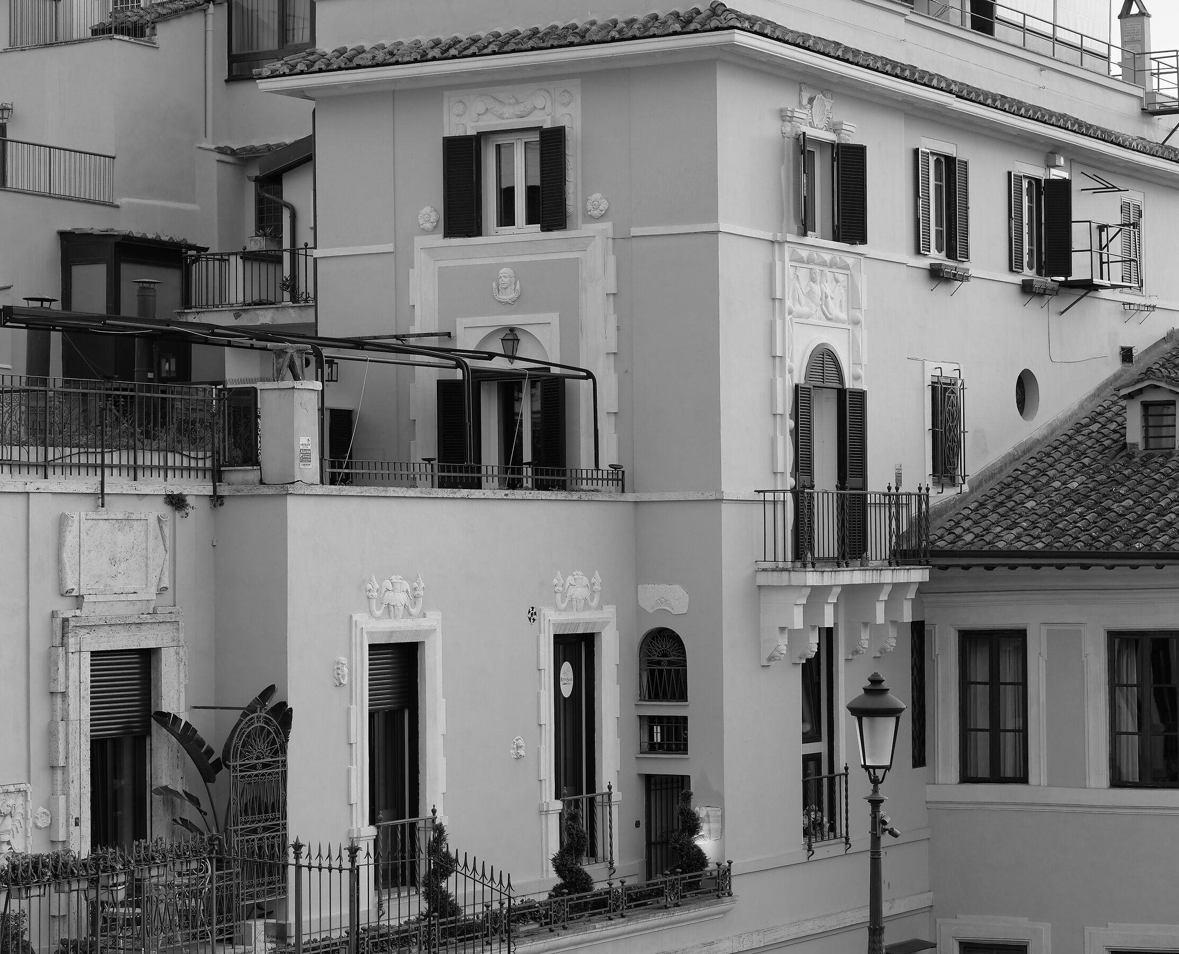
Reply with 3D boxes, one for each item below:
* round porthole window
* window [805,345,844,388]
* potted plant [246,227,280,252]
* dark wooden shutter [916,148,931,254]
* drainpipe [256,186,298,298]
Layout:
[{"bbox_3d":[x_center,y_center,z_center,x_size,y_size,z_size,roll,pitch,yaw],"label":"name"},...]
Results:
[{"bbox_3d":[7.343,-1.378,53.589,0.200,0.906,0.952,-1,-2,31],"label":"round porthole window"},{"bbox_3d":[3.497,-1.654,46.986,0.100,0.635,1.317,-1,-2,31],"label":"window"},{"bbox_3d":[-5.609,-4.081,54.300,0.520,0.430,0.280,-1,-2,31],"label":"potted plant"},{"bbox_3d":[5.293,-4.341,49.914,0.045,1.657,0.522,-1,-2,27],"label":"dark wooden shutter"},{"bbox_3d":[-5.161,-3.873,52.186,0.634,1.920,0.300,-1,-2,31],"label":"drainpipe"}]

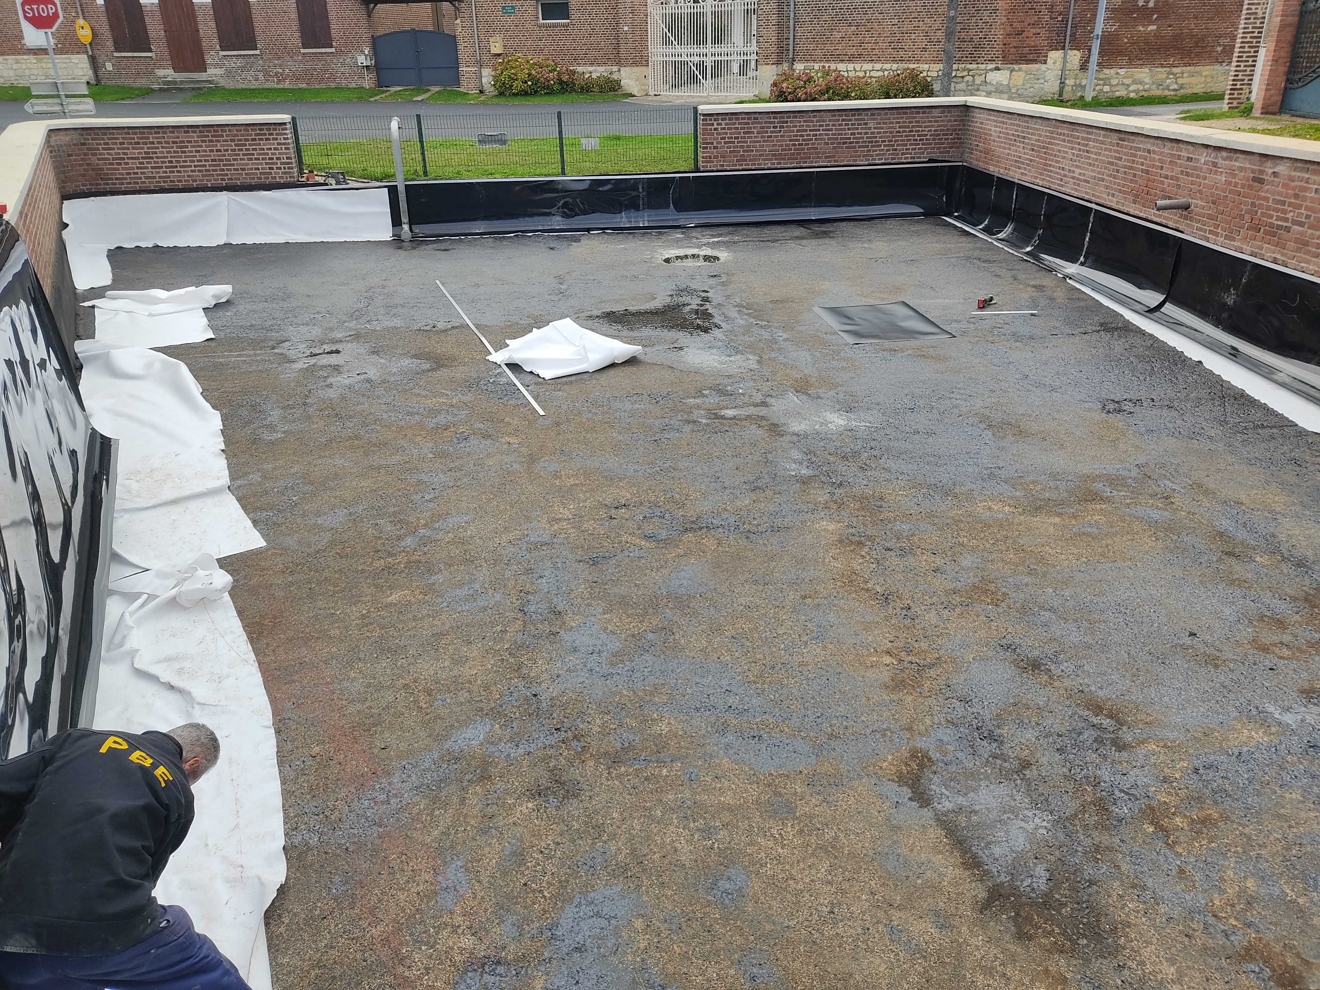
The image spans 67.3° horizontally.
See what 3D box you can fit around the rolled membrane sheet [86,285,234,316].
[{"bbox_3d":[-6.406,-2.477,12.562,1.750,0.190,0.680,-4,24,-6],"label":"rolled membrane sheet"}]

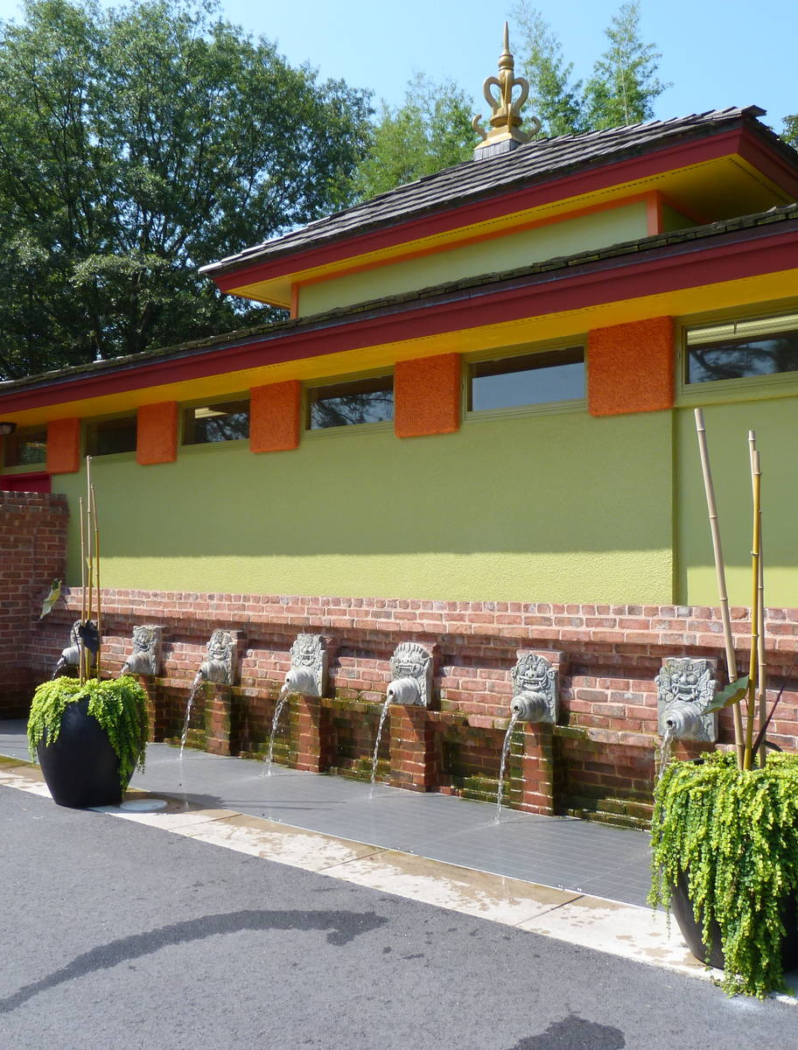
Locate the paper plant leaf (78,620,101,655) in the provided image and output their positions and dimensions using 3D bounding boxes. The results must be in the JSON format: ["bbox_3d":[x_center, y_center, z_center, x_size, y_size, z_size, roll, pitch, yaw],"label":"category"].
[{"bbox_3d":[-1.806,0.657,5.900,0.135,0.210,0.080,1,-3,-17],"label":"paper plant leaf"}]

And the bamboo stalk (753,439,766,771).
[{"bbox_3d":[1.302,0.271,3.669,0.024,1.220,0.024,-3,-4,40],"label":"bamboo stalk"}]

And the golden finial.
[{"bbox_3d":[1.047,-4.344,9.976,0.500,1.278,0.500,-2,-4,40],"label":"golden finial"}]

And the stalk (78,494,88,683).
[{"bbox_3d":[-1.876,0.382,6.020,0.020,1.113,0.020,-4,-3,40],"label":"stalk"}]

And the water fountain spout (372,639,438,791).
[{"bbox_3d":[-0.015,1.200,6.295,0.300,0.907,0.390,-2,-4,40],"label":"water fountain spout"}]

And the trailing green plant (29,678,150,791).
[{"bbox_3d":[-1.817,1.192,5.960,0.680,0.610,0.680,0,-3,0],"label":"trailing green plant"}]

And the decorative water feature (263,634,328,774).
[{"bbox_3d":[-0.729,1.201,6.808,0.300,0.900,0.400,-2,-3,40],"label":"decorative water feature"}]

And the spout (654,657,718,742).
[{"bbox_3d":[1.419,0.886,5.111,0.335,0.407,0.260,-2,-3,40],"label":"spout"}]

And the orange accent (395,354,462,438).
[{"bbox_3d":[0.220,-0.866,6.883,0.547,0.507,0.090,-2,-3,40],"label":"orange accent"}]

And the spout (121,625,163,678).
[{"bbox_3d":[-2.097,1.008,8.045,0.305,0.400,0.270,-2,-3,40],"label":"spout"}]

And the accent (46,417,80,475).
[{"bbox_3d":[-3.287,-0.763,9.959,0.520,0.530,0.080,-2,-4,40],"label":"accent"}]

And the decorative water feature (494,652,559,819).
[{"bbox_3d":[0.686,1.177,5.707,0.300,0.907,0.390,-2,-4,40],"label":"decorative water feature"}]

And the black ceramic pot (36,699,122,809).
[{"bbox_3d":[-1.825,1.295,5.970,0.600,0.660,0.600,0,-3,0],"label":"black ceramic pot"}]

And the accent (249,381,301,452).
[{"bbox_3d":[-0.939,-0.831,7.853,0.529,0.503,0.090,-2,-3,40],"label":"accent"}]

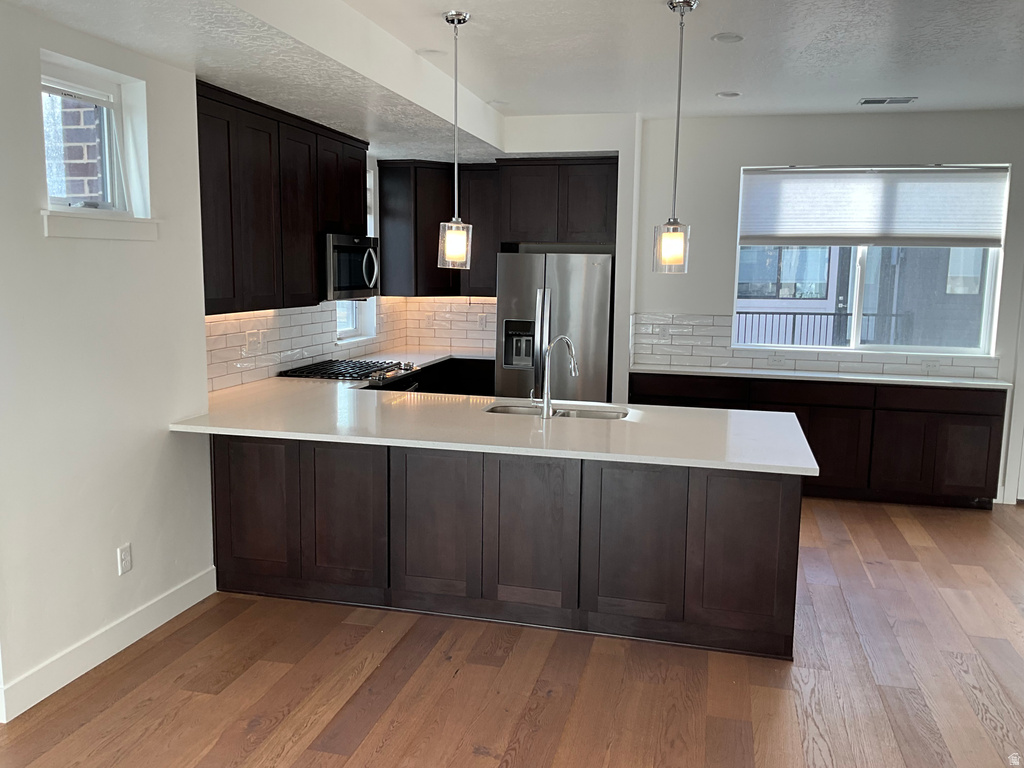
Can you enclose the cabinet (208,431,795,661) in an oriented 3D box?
[{"bbox_3d":[-0.023,0.616,4.380,2.774,0.884,0.937,3,8,14],"label":"cabinet"}]

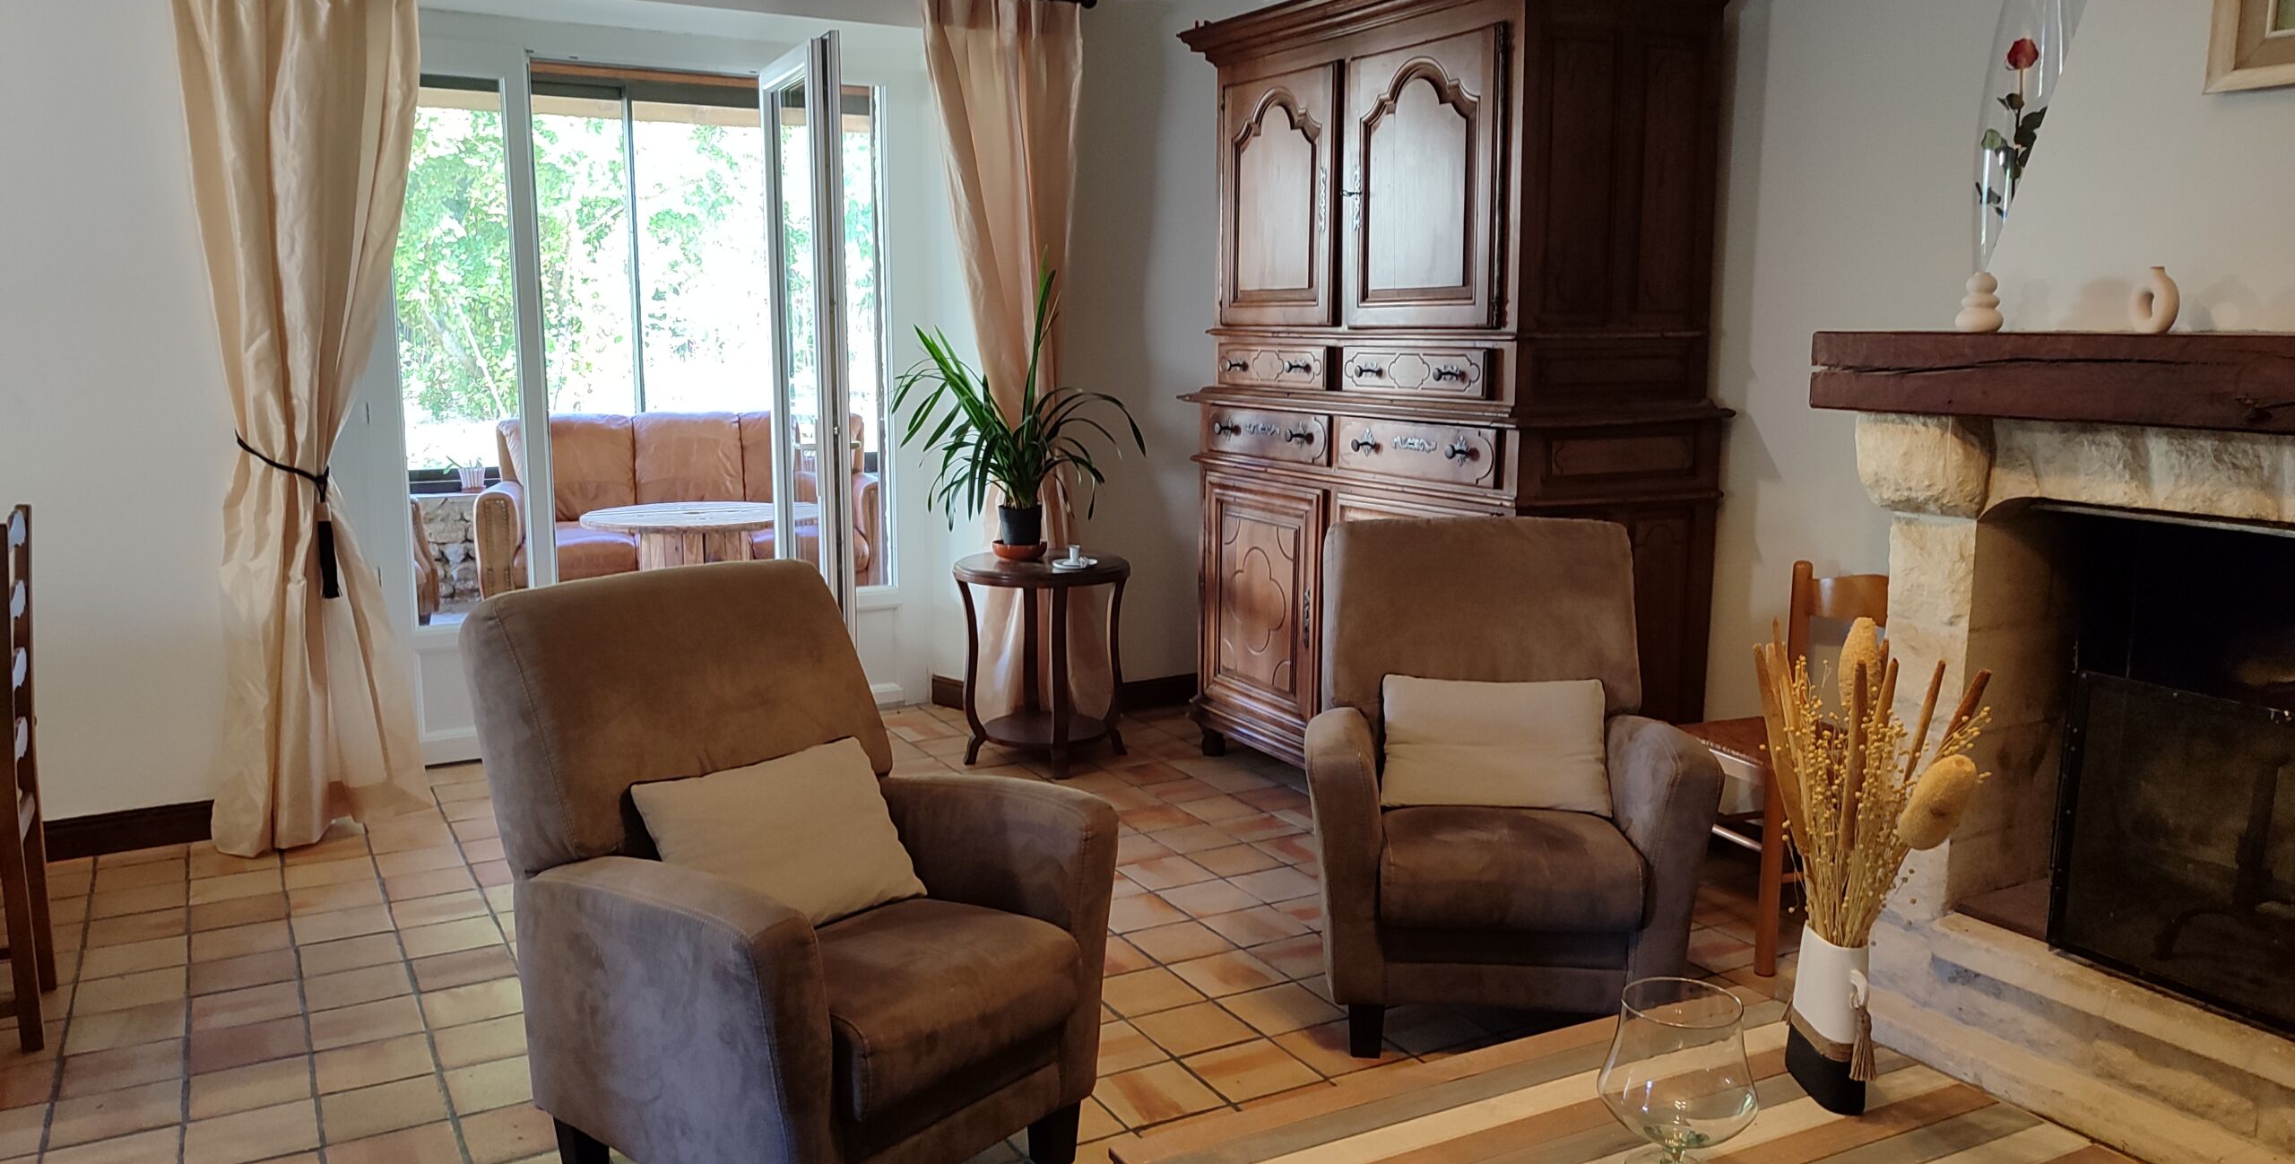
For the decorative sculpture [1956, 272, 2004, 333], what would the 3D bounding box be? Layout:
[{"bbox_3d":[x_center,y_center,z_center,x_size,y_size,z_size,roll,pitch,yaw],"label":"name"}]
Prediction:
[{"bbox_3d":[1.518,-0.509,3.019,0.085,0.113,0.085,-5,10,-29],"label":"decorative sculpture"}]

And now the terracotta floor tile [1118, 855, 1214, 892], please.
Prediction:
[{"bbox_3d":[0.059,0.771,4.327,0.200,0.015,0.200,-5,11,-29],"label":"terracotta floor tile"}]

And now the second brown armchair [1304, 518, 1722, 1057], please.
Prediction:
[{"bbox_3d":[0.694,0.374,3.401,0.740,0.960,0.800,1,9,5],"label":"second brown armchair"}]

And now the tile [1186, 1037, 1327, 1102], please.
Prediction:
[{"bbox_3d":[0.195,0.932,3.151,0.200,0.018,0.200,-5,11,-29],"label":"tile"}]

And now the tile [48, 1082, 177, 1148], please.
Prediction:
[{"bbox_3d":[-1.873,0.975,3.019,0.200,0.015,0.200,-5,11,-29],"label":"tile"}]

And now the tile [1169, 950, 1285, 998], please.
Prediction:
[{"bbox_3d":[0.175,0.854,3.587,0.198,0.015,0.198,-5,10,-29],"label":"tile"}]

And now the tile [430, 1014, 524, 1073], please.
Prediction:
[{"bbox_3d":[-1.262,0.891,3.202,0.196,0.014,0.196,-5,10,-29],"label":"tile"}]

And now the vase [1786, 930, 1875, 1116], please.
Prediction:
[{"bbox_3d":[0.881,0.550,2.136,0.082,0.205,0.190,0,9,0],"label":"vase"}]

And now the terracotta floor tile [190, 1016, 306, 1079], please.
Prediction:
[{"bbox_3d":[-1.752,0.911,3.234,0.200,0.018,0.200,-5,11,-29],"label":"terracotta floor tile"}]

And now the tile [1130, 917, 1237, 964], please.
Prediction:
[{"bbox_3d":[0.079,0.848,3.864,0.200,0.015,0.200,-5,11,-29],"label":"tile"}]

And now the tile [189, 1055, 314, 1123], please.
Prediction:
[{"bbox_3d":[-1.620,0.921,3.000,0.196,0.014,0.196,-5,10,-29],"label":"tile"}]

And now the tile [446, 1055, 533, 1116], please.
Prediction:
[{"bbox_3d":[-1.188,0.939,3.080,0.200,0.018,0.200,-5,11,-29],"label":"tile"}]

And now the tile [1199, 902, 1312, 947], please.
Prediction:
[{"bbox_3d":[0.255,0.813,3.881,0.200,0.018,0.200,-5,11,-29],"label":"tile"}]

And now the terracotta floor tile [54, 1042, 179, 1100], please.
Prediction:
[{"bbox_3d":[-1.914,0.916,3.101,0.198,0.015,0.198,-5,10,-29],"label":"terracotta floor tile"}]

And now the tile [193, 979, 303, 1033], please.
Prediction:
[{"bbox_3d":[-1.892,0.898,3.482,0.200,0.015,0.200,-5,11,-29],"label":"tile"}]

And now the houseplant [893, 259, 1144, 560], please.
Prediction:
[{"bbox_3d":[-0.407,-0.534,5.258,0.790,0.930,0.650,0,9,0],"label":"houseplant"}]

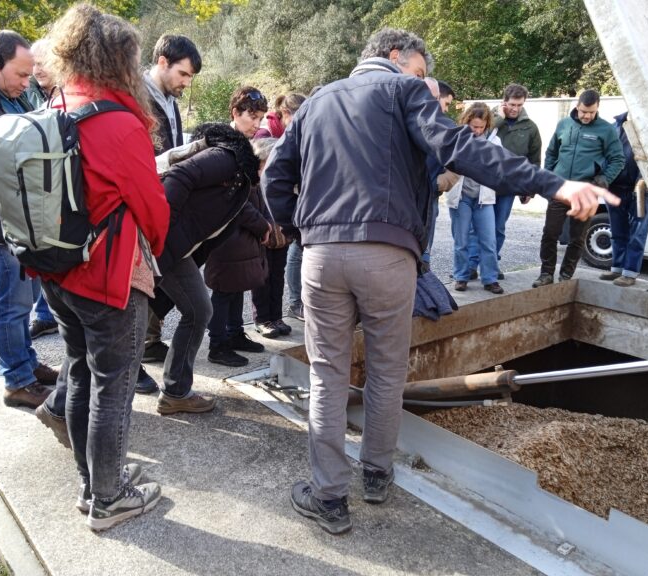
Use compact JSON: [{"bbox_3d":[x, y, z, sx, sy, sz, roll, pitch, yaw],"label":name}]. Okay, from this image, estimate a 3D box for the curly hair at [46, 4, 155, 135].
[{"bbox_3d":[-0.687,-0.668,1.917,0.300,0.410,0.310,14,18,41],"label":"curly hair"}]

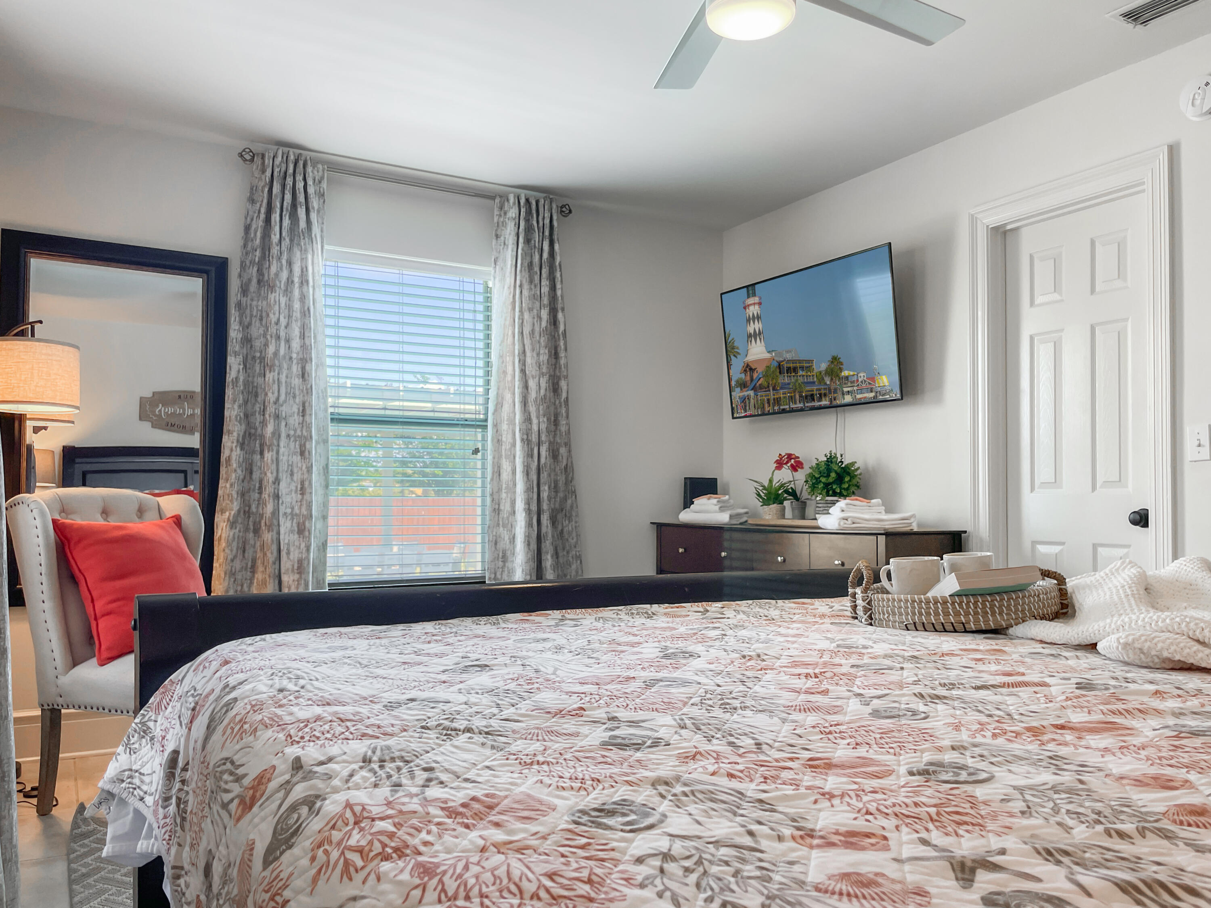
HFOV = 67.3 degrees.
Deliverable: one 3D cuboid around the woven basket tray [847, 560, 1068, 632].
[{"bbox_3d":[0.645,0.250,1.670,0.420,0.110,0.320,1,-2,-18],"label":"woven basket tray"}]

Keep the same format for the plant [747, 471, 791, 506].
[{"bbox_3d":[0.780,0.167,4.334,0.188,0.163,0.188,1,-2,0],"label":"plant"}]

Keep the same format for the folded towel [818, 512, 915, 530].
[{"bbox_3d":[1.061,0.277,3.701,0.307,0.063,0.267,1,-2,-5],"label":"folded towel"}]

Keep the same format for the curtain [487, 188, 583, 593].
[{"bbox_3d":[-0.336,-0.036,4.356,0.470,2.360,0.120,1,-3,-29],"label":"curtain"}]

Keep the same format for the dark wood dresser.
[{"bbox_3d":[0.827,0.765,4.200,0.460,0.860,1.600,1,-3,-29],"label":"dark wood dresser"}]

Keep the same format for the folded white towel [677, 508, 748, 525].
[{"bbox_3d":[0.554,0.316,4.570,0.280,0.080,0.220,-2,-3,41],"label":"folded white towel"}]

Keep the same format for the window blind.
[{"bbox_3d":[-0.930,-0.153,4.160,0.850,1.450,0.060,1,-3,-29],"label":"window blind"}]

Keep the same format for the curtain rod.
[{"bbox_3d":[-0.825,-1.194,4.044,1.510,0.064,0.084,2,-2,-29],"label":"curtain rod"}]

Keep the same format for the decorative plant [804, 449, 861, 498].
[{"bbox_3d":[0.982,0.090,3.926,0.228,0.208,0.228,1,-2,0],"label":"decorative plant"}]

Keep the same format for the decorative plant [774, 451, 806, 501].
[{"bbox_3d":[0.851,0.103,4.207,0.124,0.223,0.139,2,-2,-29],"label":"decorative plant"}]

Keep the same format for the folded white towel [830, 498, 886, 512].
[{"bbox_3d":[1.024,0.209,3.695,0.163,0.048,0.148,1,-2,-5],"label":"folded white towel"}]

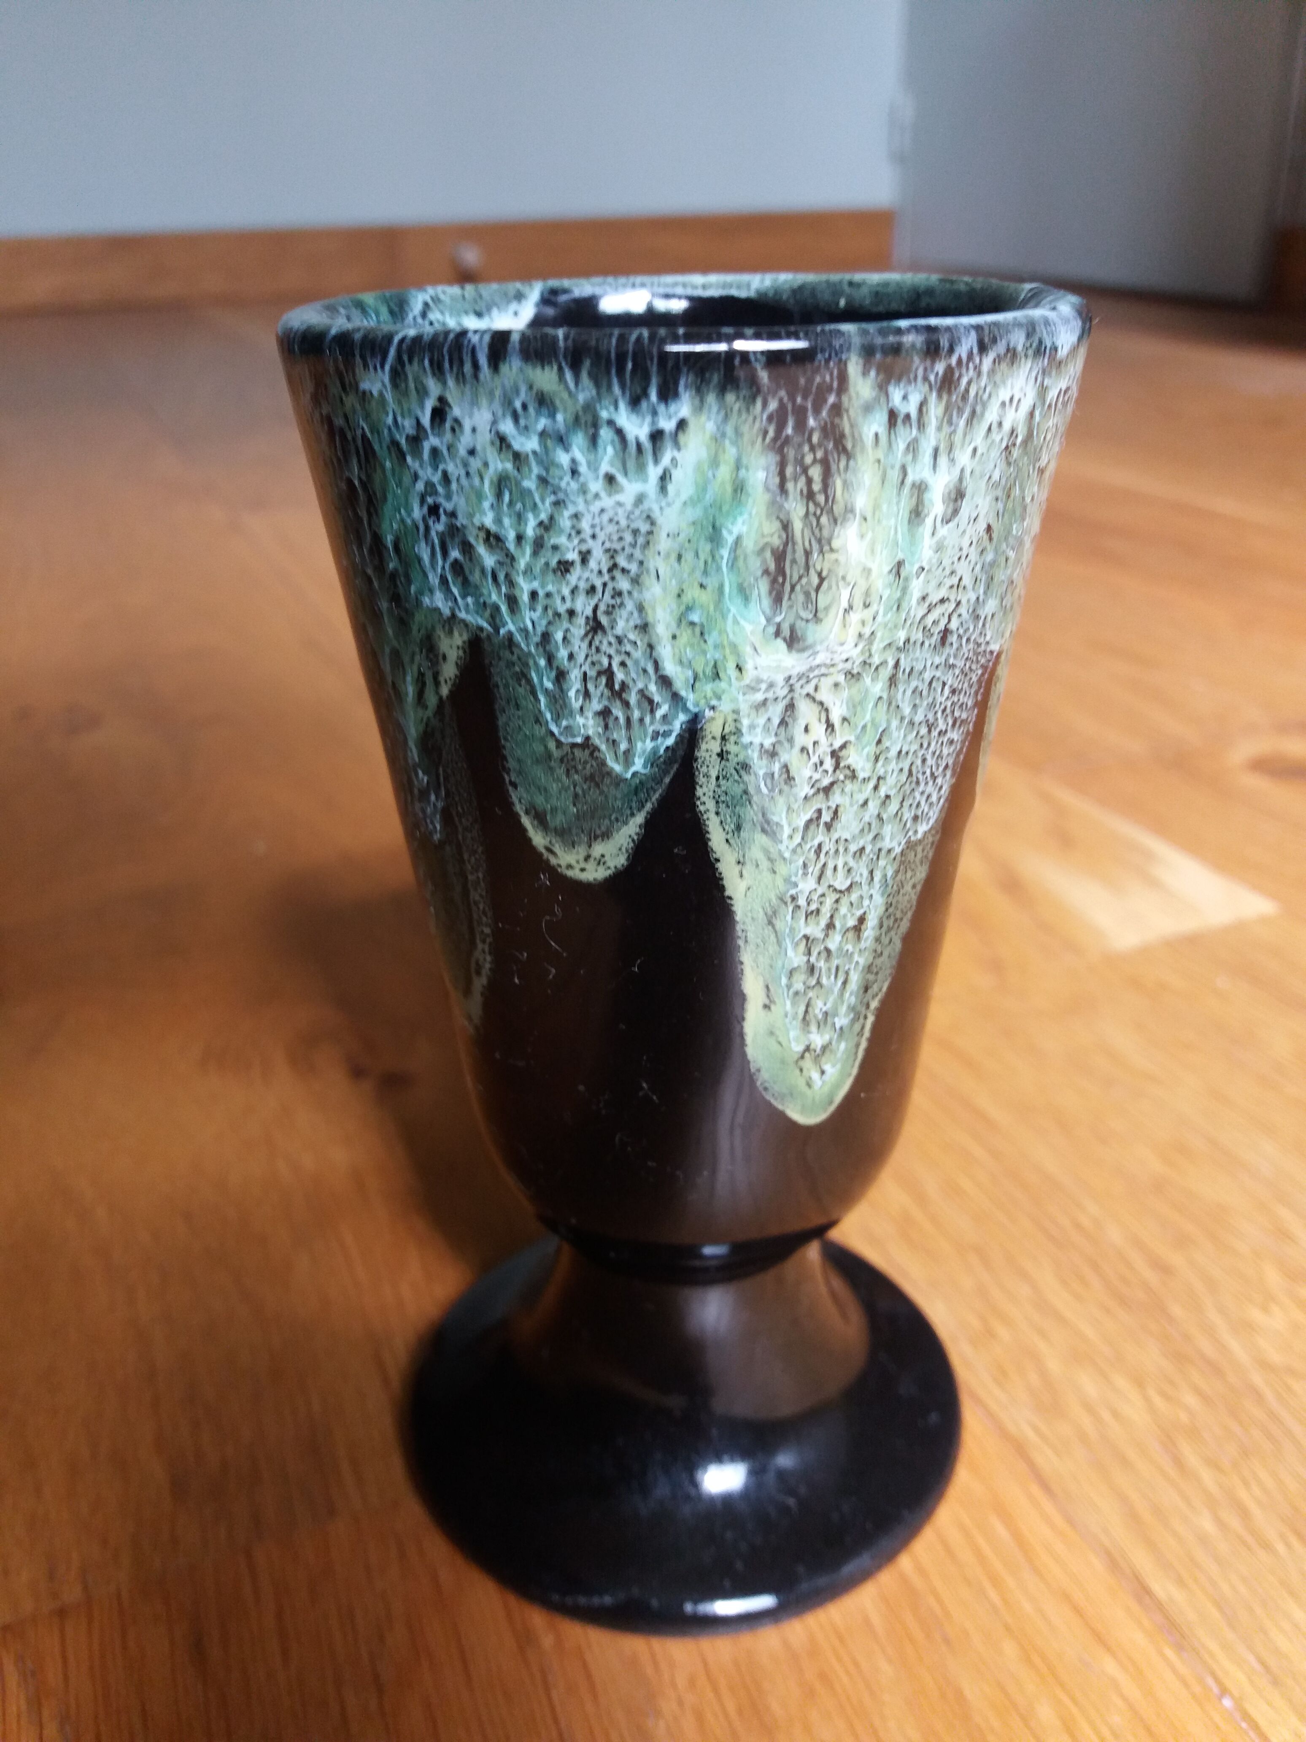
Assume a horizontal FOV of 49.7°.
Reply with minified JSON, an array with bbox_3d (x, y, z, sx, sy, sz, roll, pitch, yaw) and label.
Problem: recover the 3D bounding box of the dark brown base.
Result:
[{"bbox_3d":[0.004,0.056,0.188,0.076,0.038,0.076,-1,26,0],"label":"dark brown base"}]

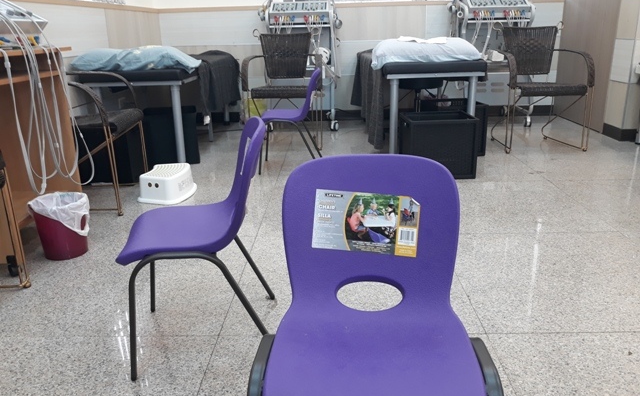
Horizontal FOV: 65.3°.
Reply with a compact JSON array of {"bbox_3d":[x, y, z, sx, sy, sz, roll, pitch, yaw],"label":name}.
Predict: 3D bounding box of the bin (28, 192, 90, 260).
[{"bbox_3d":[-0.967,0.108,1.898,0.207,0.224,0.212,-1,18,2],"label":"bin"}]

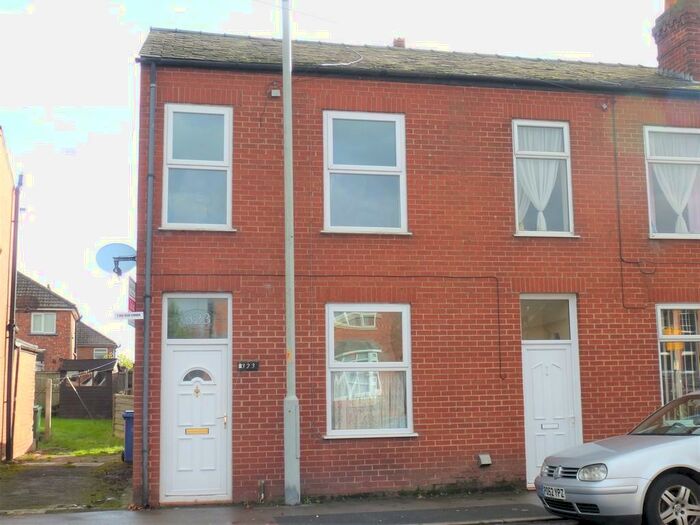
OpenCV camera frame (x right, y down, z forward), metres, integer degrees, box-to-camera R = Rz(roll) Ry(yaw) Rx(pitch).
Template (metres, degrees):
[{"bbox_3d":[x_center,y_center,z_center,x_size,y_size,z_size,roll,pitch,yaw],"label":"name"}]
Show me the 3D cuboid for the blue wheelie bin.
[{"bbox_3d":[-4.316,3.506,16.889,0.580,1.050,0.720,1,-7,-11],"label":"blue wheelie bin"}]

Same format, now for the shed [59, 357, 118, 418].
[{"bbox_3d":[-9.062,4.399,28.979,1.850,2.060,1.550,0,-7,-6],"label":"shed"}]

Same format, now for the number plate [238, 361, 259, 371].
[{"bbox_3d":[-1.327,1.356,10.856,0.264,0.121,0.020,1,-7,-11],"label":"number plate"}]

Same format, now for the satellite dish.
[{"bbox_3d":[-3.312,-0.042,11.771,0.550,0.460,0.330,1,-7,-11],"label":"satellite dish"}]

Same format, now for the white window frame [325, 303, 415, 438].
[{"bbox_3d":[0.268,1.465,11.212,1.221,1.787,0.120,1,-7,-11],"label":"white window frame"}]

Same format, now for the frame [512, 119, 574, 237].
[{"bbox_3d":[2.812,-1.225,12.057,0.913,1.716,0.120,1,-7,-11],"label":"frame"}]

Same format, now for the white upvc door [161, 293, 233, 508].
[{"bbox_3d":[-1.990,1.741,10.770,0.905,2.660,0.100,1,-7,-11],"label":"white upvc door"}]

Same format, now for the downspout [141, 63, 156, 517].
[{"bbox_3d":[-2.593,0.187,10.695,0.085,5.841,0.100,1,-7,-11],"label":"downspout"}]

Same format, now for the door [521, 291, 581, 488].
[{"bbox_3d":[2.878,1.801,11.794,0.900,2.680,0.100,1,-7,-11],"label":"door"}]

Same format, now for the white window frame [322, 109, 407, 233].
[{"bbox_3d":[0.219,-1.253,11.534,1.210,1.716,0.120,1,-7,-11],"label":"white window frame"}]

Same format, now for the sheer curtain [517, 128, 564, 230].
[{"bbox_3d":[2.796,-1.229,12.188,0.840,1.620,0.100,1,-7,-11],"label":"sheer curtain"}]

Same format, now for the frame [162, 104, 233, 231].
[{"bbox_3d":[-2.029,-1.274,11.089,0.929,1.710,0.120,1,-7,-11],"label":"frame"}]

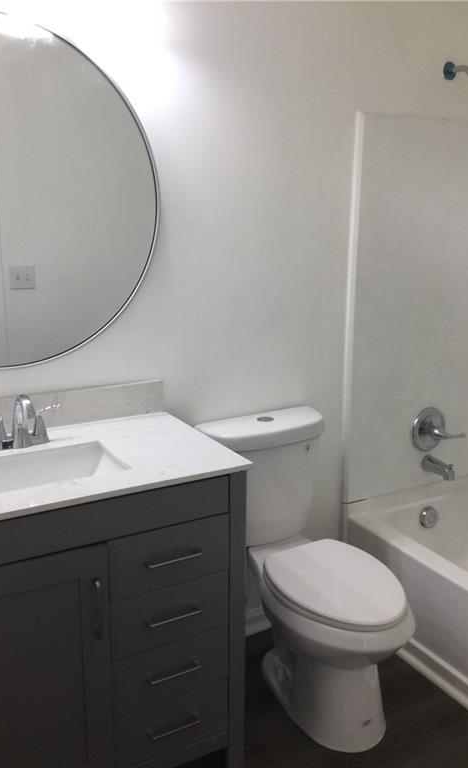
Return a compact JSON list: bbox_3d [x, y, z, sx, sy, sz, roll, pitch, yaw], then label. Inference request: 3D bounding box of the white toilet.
[{"bbox_3d":[0.249,0.588,2.095,0.442,0.829,0.738,-7,15,-28],"label":"white toilet"}]

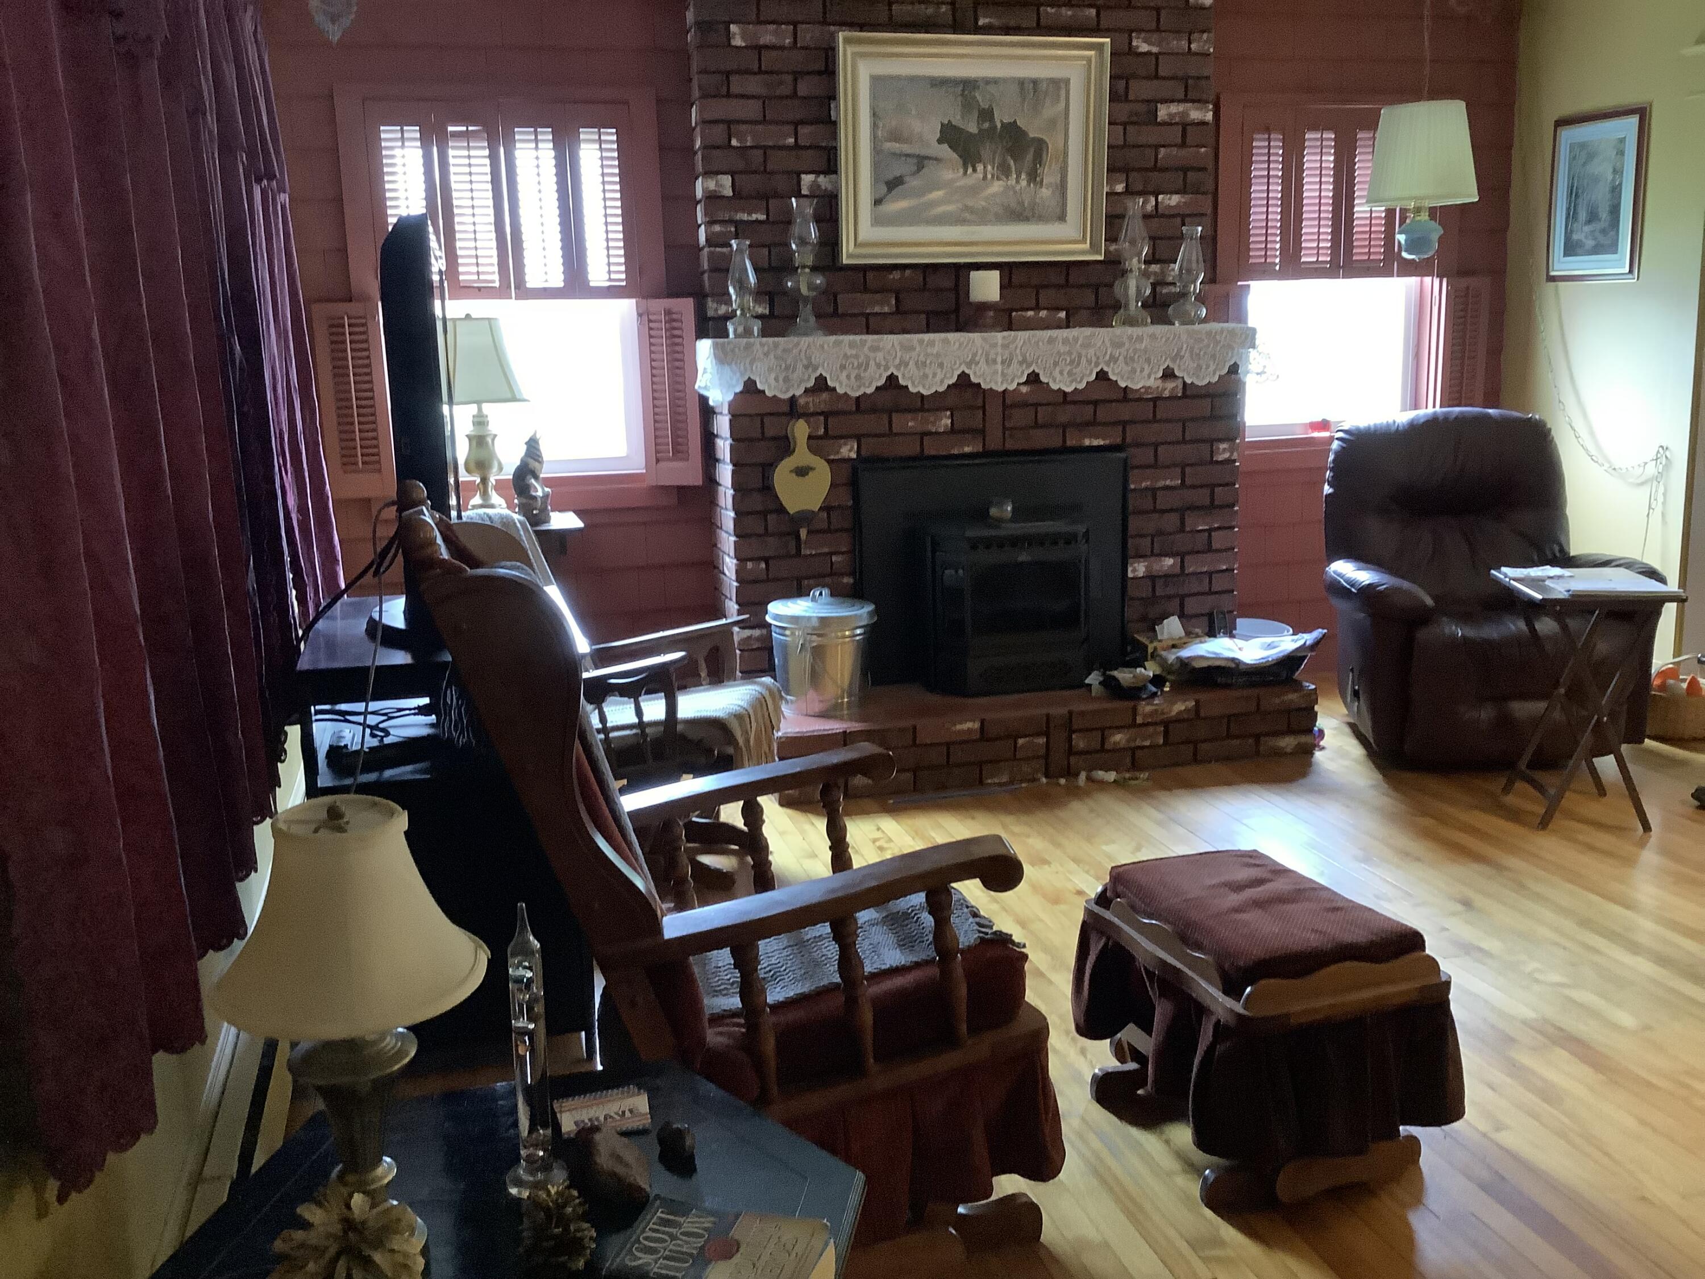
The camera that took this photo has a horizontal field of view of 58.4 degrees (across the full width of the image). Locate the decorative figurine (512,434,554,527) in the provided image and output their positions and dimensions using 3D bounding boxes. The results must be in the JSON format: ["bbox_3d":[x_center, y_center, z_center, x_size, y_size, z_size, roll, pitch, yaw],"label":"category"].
[{"bbox_3d":[-1.036,-0.517,4.939,0.122,0.294,0.110,-1,10,5],"label":"decorative figurine"}]

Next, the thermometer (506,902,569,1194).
[{"bbox_3d":[-0.302,0.379,1.425,0.059,0.278,0.059,-4,11,-12],"label":"thermometer"}]

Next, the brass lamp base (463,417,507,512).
[{"bbox_3d":[-1.146,-0.533,4.733,0.140,0.337,0.140,-5,12,-15],"label":"brass lamp base"}]

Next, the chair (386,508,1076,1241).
[{"bbox_3d":[-0.201,0.333,2.448,0.910,1.145,0.660,-5,12,-16],"label":"chair"}]

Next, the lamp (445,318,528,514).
[{"bbox_3d":[-1.221,-0.725,4.953,0.315,0.644,0.300,-4,11,-12],"label":"lamp"}]

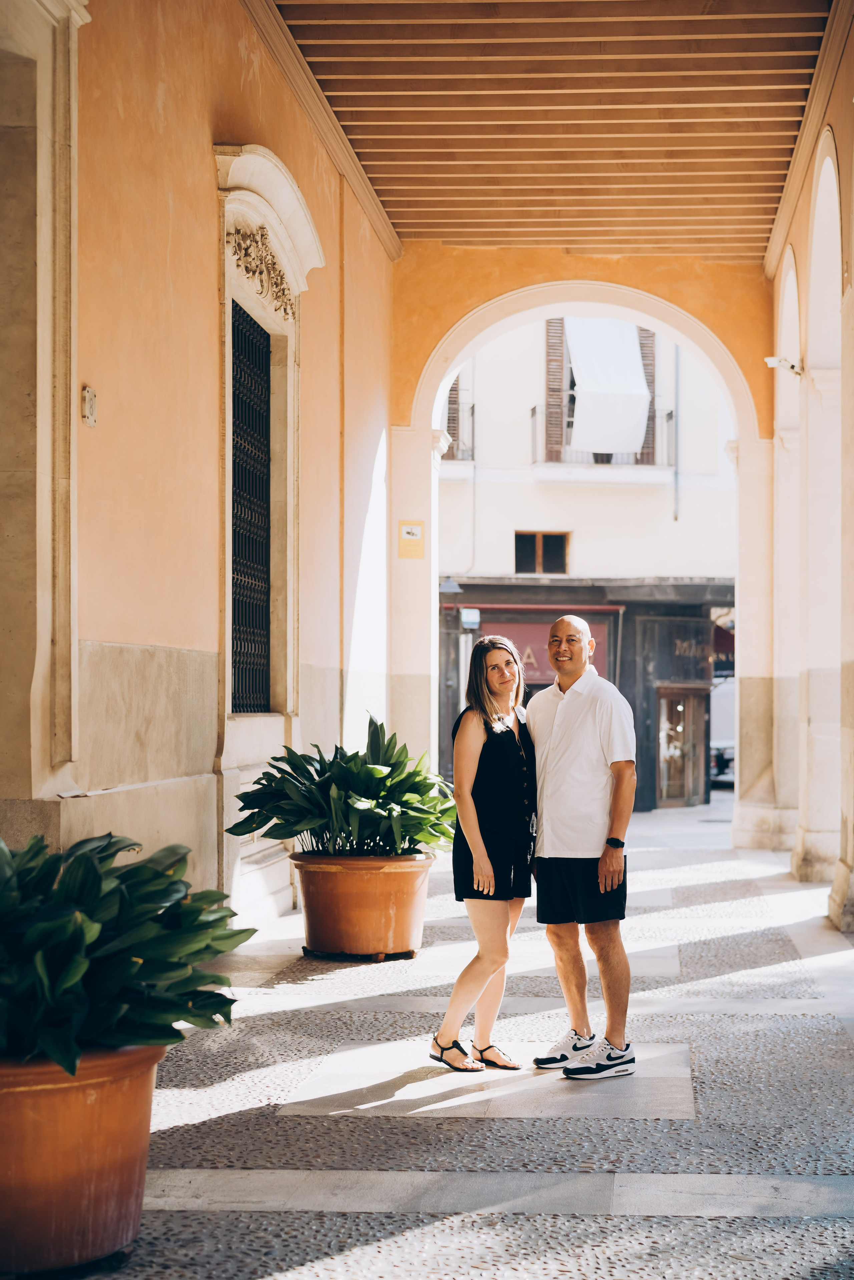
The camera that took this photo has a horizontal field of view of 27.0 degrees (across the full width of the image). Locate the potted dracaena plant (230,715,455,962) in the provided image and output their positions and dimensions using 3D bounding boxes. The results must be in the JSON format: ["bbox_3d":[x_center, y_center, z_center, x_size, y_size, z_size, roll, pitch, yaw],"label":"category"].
[{"bbox_3d":[-0.441,1.094,10.050,1.330,1.310,1.300,0,-1,0],"label":"potted dracaena plant"}]

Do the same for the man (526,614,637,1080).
[{"bbox_3d":[0.596,0.782,6.880,0.530,1.760,0.390,-1,-1,44],"label":"man"}]

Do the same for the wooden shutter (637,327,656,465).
[{"bbox_3d":[3.260,-3.870,26.500,0.320,2.500,0.060,0,-1,-12],"label":"wooden shutter"}]

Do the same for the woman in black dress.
[{"bbox_3d":[0.242,0.819,6.950,0.430,1.680,0.480,-1,-1,42],"label":"woman in black dress"}]

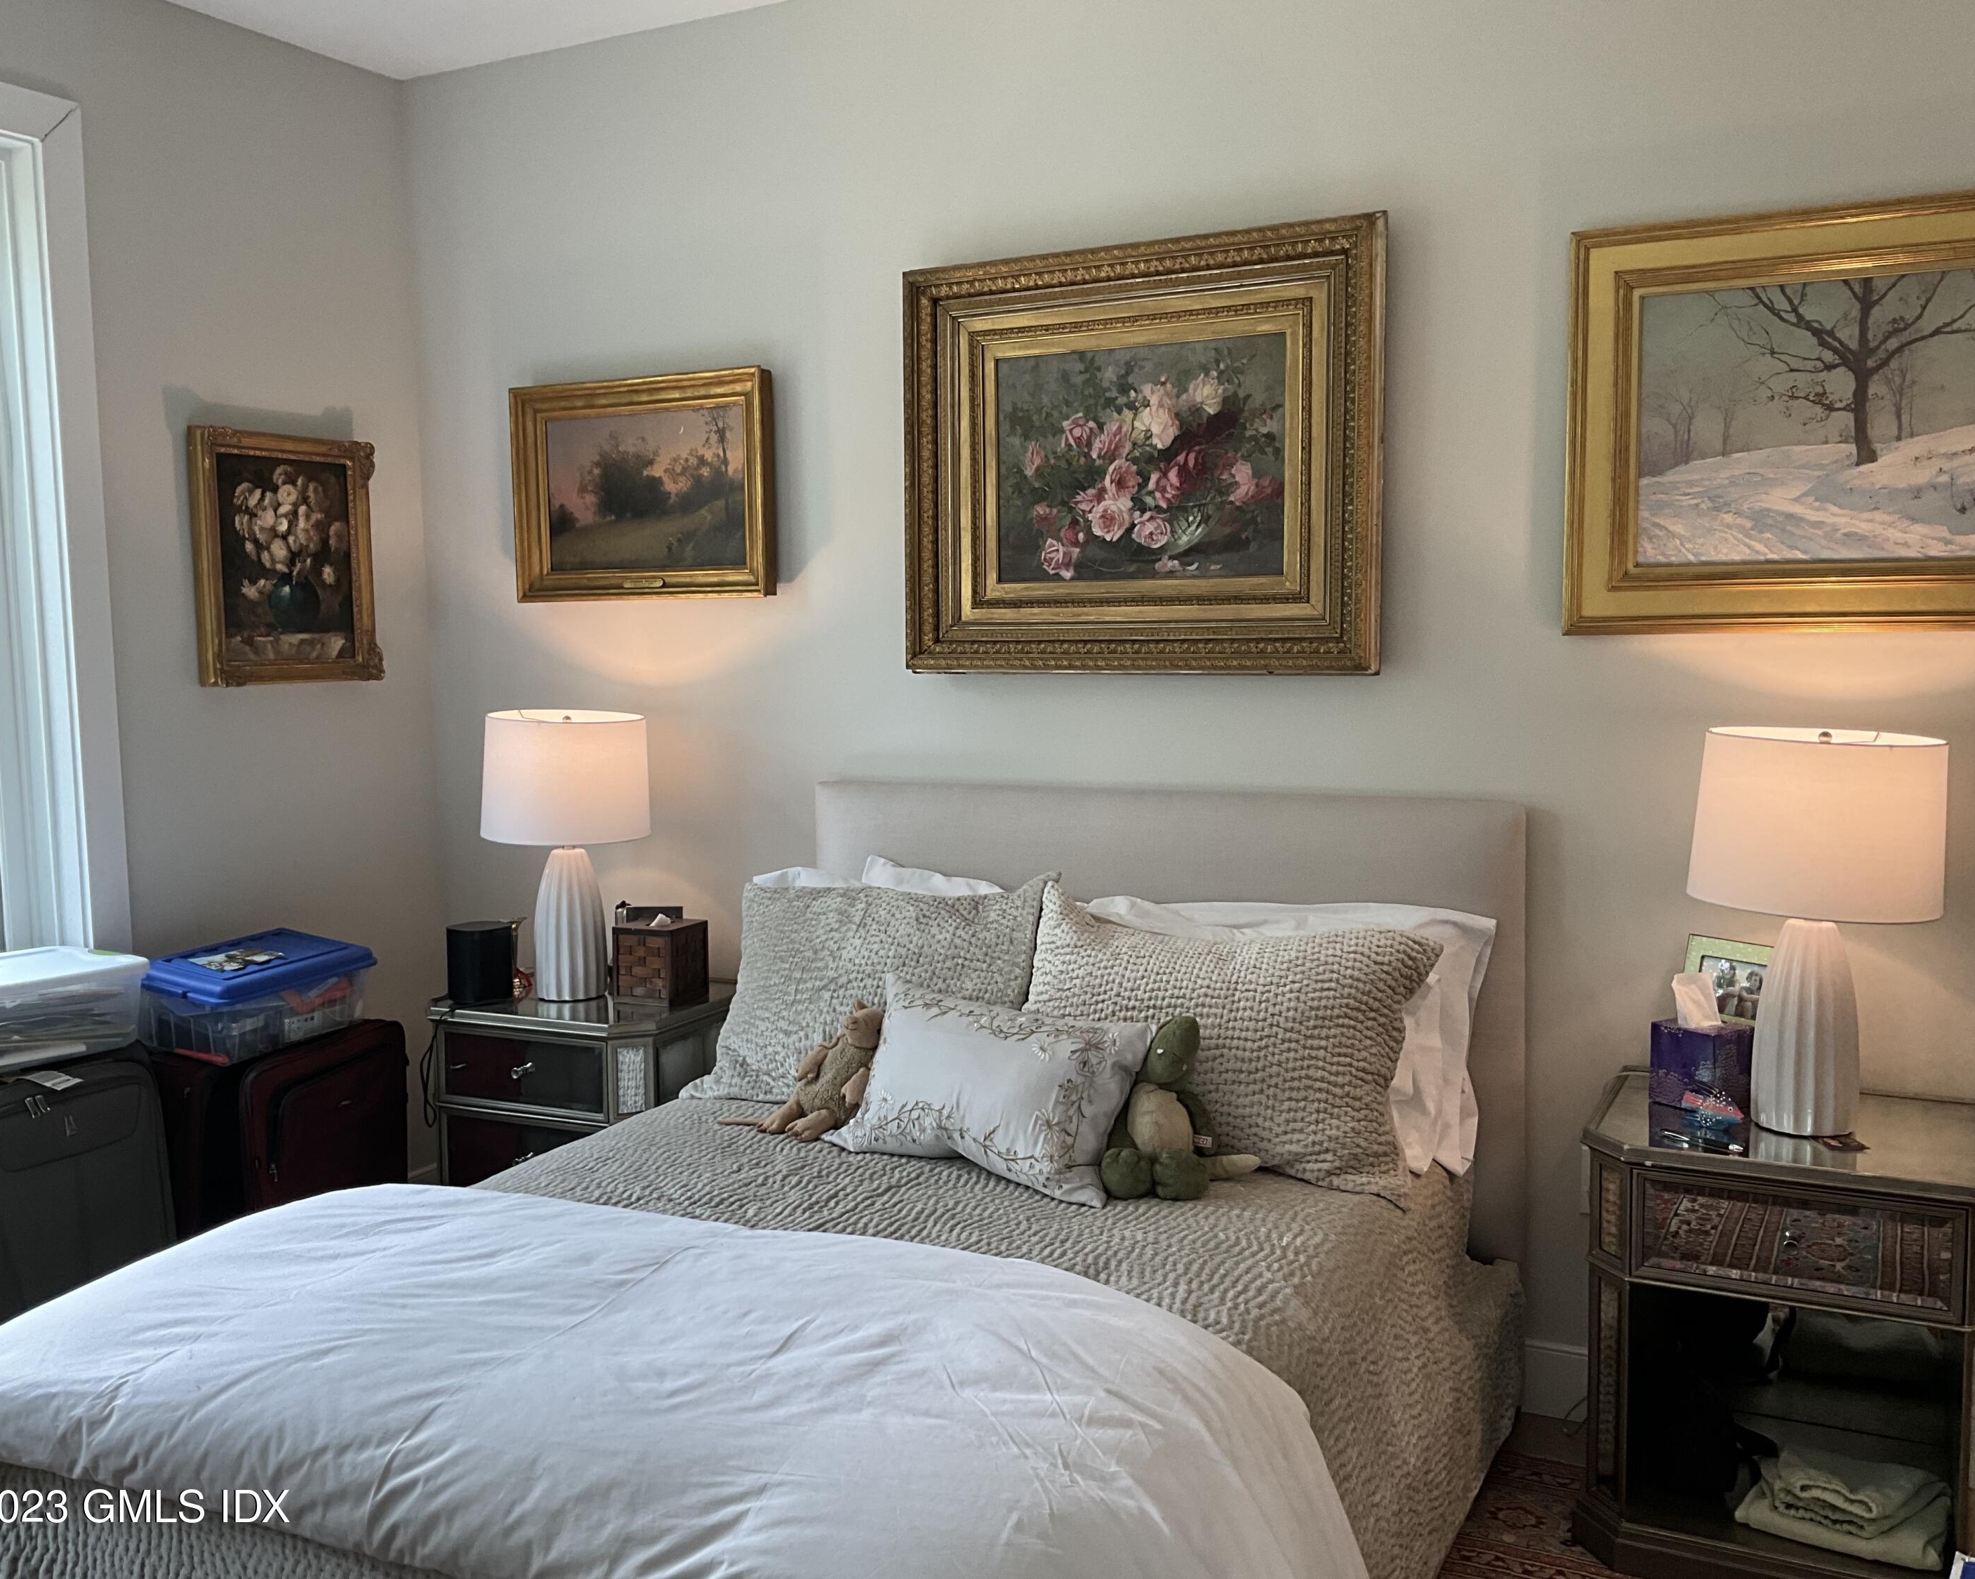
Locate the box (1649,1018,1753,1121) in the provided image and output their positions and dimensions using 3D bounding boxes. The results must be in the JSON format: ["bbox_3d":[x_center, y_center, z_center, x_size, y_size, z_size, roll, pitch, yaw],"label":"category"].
[{"bbox_3d":[1.130,0.433,2.784,0.108,0.128,0.113,-4,6,-34],"label":"box"}]

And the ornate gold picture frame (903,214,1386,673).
[{"bbox_3d":[0.269,-0.612,3.284,0.930,0.790,0.070,2,6,27],"label":"ornate gold picture frame"}]

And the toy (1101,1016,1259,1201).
[{"bbox_3d":[0.310,0.496,2.787,0.206,0.261,0.212,1,6,20],"label":"toy"}]

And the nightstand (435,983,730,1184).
[{"bbox_3d":[-0.849,0.768,3.833,0.618,0.648,0.469,2,6,27],"label":"nightstand"}]

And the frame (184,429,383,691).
[{"bbox_3d":[-1.511,-0.498,3.836,0.059,0.529,0.455,2,6,27],"label":"frame"}]

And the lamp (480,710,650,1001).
[{"bbox_3d":[-0.907,0.145,3.807,0.357,0.601,0.357,-1,5,0],"label":"lamp"}]

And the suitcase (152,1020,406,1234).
[{"bbox_3d":[-1.432,0.801,3.586,0.290,0.610,0.420,2,6,27],"label":"suitcase"}]

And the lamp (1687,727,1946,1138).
[{"bbox_3d":[1.234,0.211,2.632,0.347,0.596,0.347,2,6,27],"label":"lamp"}]

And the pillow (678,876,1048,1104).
[{"bbox_3d":[-0.232,0.383,3.301,0.681,0.481,0.172,1,-24,23],"label":"pillow"}]

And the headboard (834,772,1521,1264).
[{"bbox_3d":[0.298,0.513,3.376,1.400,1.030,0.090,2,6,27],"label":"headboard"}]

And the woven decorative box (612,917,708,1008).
[{"bbox_3d":[-0.691,0.367,3.750,0.147,0.161,0.140,2,6,28],"label":"woven decorative box"}]

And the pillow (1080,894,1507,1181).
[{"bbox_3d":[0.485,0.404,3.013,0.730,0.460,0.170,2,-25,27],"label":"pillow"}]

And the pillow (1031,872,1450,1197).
[{"bbox_3d":[0.365,0.410,2.926,0.704,0.464,0.172,2,-21,31],"label":"pillow"}]

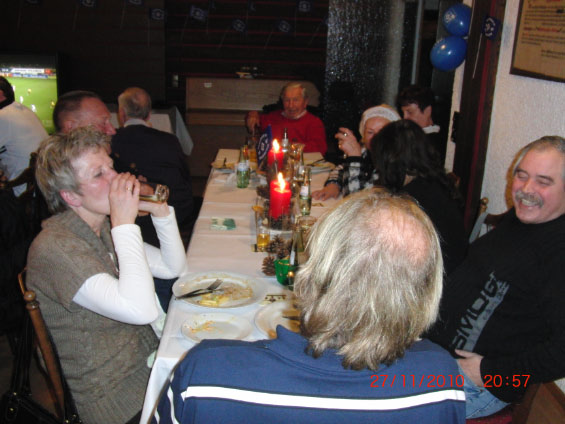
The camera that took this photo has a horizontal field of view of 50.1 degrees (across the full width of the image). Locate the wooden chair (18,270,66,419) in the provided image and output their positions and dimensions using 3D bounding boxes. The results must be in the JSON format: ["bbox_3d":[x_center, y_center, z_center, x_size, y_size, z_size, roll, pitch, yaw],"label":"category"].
[{"bbox_3d":[-0.385,0.521,1.667,0.530,0.930,0.440,-1,16,-12],"label":"wooden chair"}]

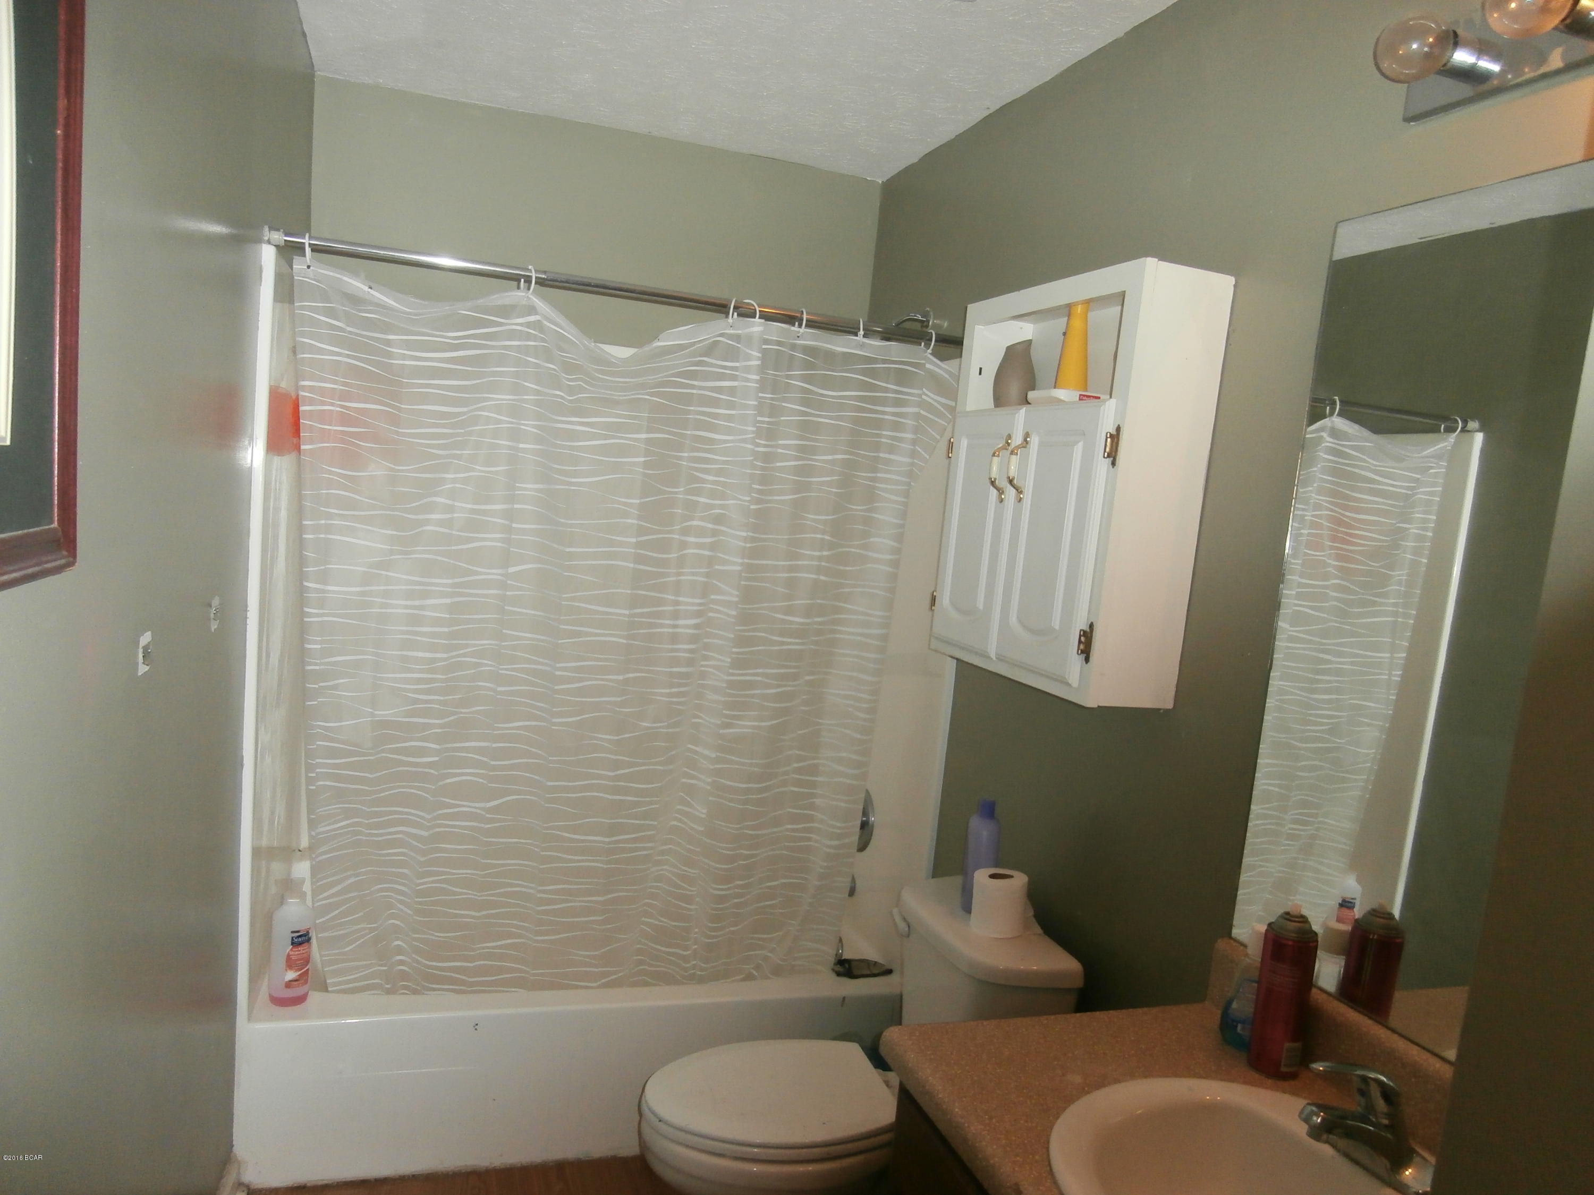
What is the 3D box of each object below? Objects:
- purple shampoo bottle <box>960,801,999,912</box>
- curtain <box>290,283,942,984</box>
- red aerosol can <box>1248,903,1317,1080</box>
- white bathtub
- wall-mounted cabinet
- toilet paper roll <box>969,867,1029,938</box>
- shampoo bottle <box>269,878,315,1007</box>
[{"bbox_3d":[0.380,0.521,2.252,0.062,0.222,0.055,9,7,31],"label":"purple shampoo bottle"},{"bbox_3d":[-0.374,0.176,2.438,1.410,1.600,0.150,3,6,-19],"label":"curtain"},{"bbox_3d":[0.673,0.532,1.510,0.066,0.226,0.066,9,7,29],"label":"red aerosol can"},{"bbox_3d":[-0.557,1.034,2.866,1.524,0.370,0.790,3,6,-19],"label":"white bathtub"},{"bbox_3d":[0.496,-0.211,2.095,0.176,0.720,0.612,3,6,-19],"label":"wall-mounted cabinet"},{"bbox_3d":[0.394,0.594,2.147,0.107,0.104,0.107,5,6,-1],"label":"toilet paper roll"},{"bbox_3d":[-1.078,0.732,2.361,0.075,0.260,0.080,9,7,28],"label":"shampoo bottle"}]

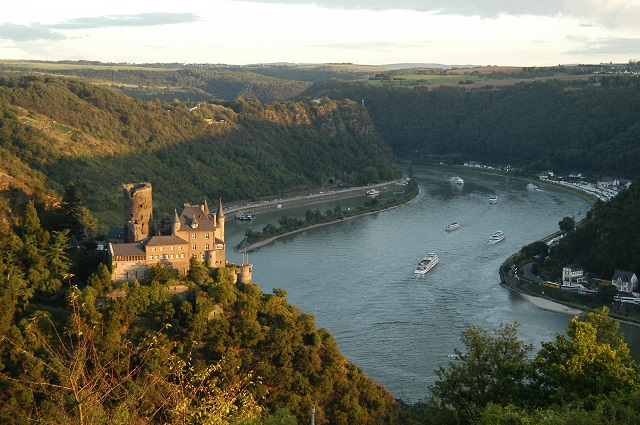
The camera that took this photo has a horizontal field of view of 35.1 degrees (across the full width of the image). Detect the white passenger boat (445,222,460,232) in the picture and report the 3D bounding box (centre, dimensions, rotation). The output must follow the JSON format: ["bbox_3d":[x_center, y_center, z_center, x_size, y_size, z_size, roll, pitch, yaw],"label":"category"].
[{"bbox_3d":[143.000,15.040,1098.790,7.500,7.500,34.000,5,9,32],"label":"white passenger boat"}]

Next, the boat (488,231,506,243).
[{"bbox_3d":[181.000,23.900,1025.320,8.500,9.500,40.000,4,9,30],"label":"boat"}]

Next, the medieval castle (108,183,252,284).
[{"bbox_3d":[-55.000,7.980,398.610,51.000,34.000,32.000,-2,8,-17],"label":"medieval castle"}]

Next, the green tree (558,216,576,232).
[{"bbox_3d":[257.500,12.210,1056.030,16.000,15.500,16.000,0,8,0],"label":"green tree"}]

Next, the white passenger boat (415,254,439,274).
[{"bbox_3d":[93.000,43.500,877.610,9.500,10.000,58.000,3,8,19],"label":"white passenger boat"}]

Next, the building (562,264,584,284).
[{"bbox_3d":[193.000,47.460,771.190,15.000,14.500,9.500,-7,10,-42],"label":"building"}]

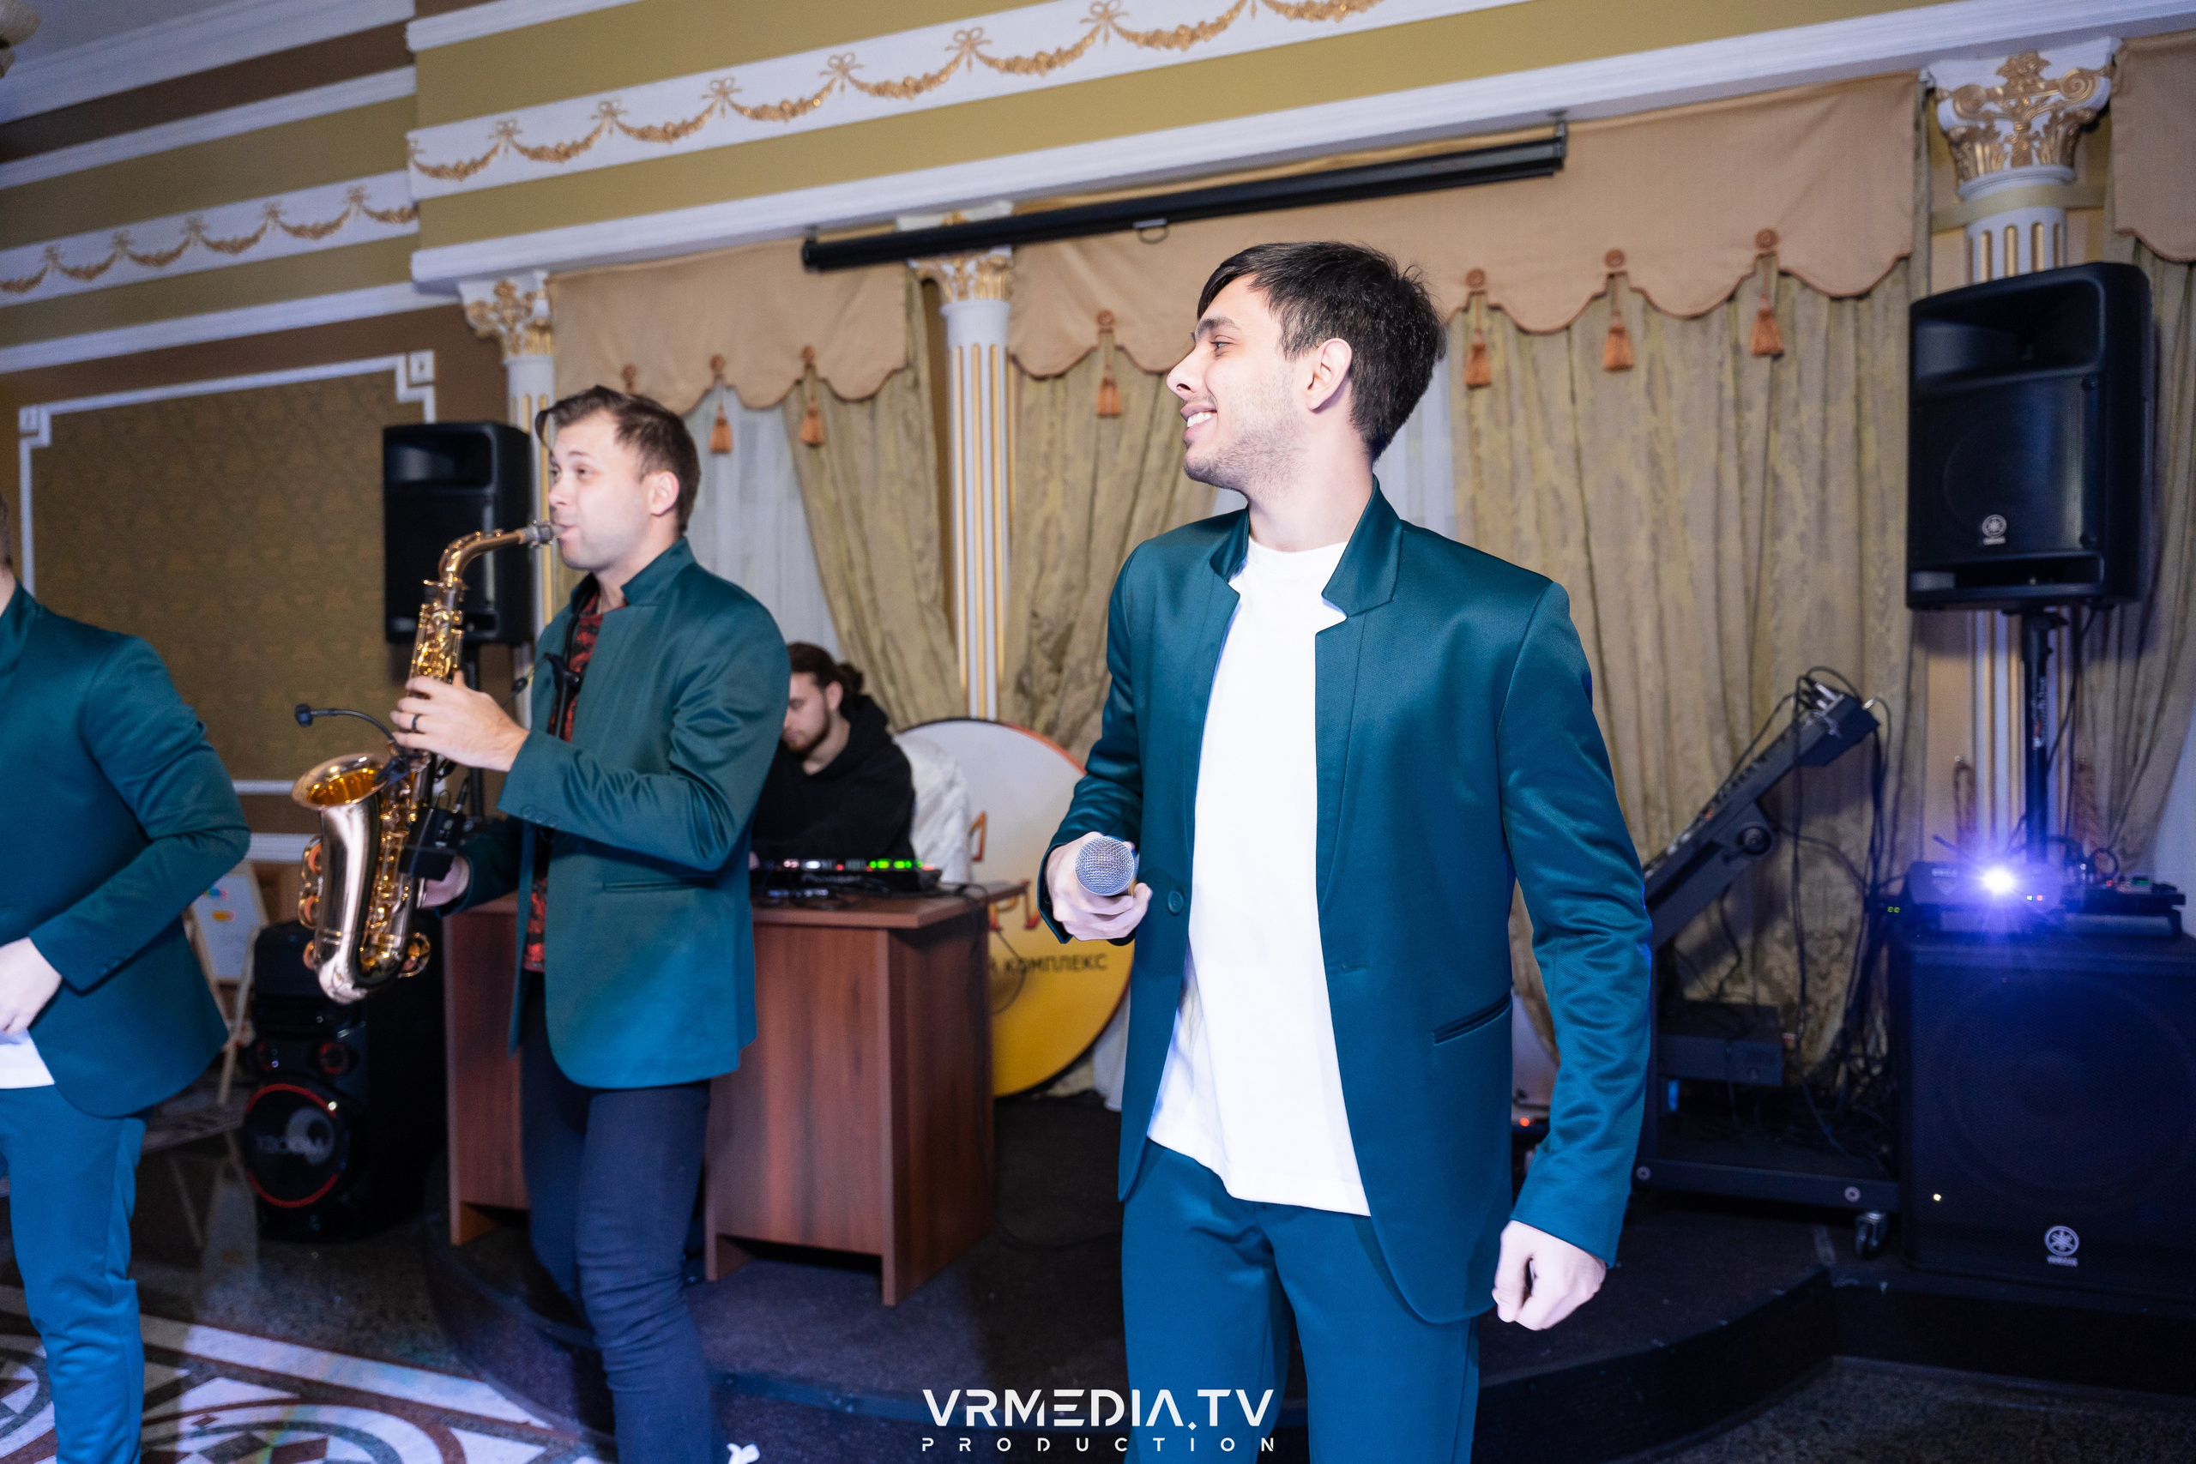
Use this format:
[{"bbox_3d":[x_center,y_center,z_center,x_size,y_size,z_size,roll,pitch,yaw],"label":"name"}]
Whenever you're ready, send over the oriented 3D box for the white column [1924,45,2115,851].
[{"bbox_3d":[2.192,-0.276,3.616,0.380,2.650,0.340,-1,1,22],"label":"white column"}]

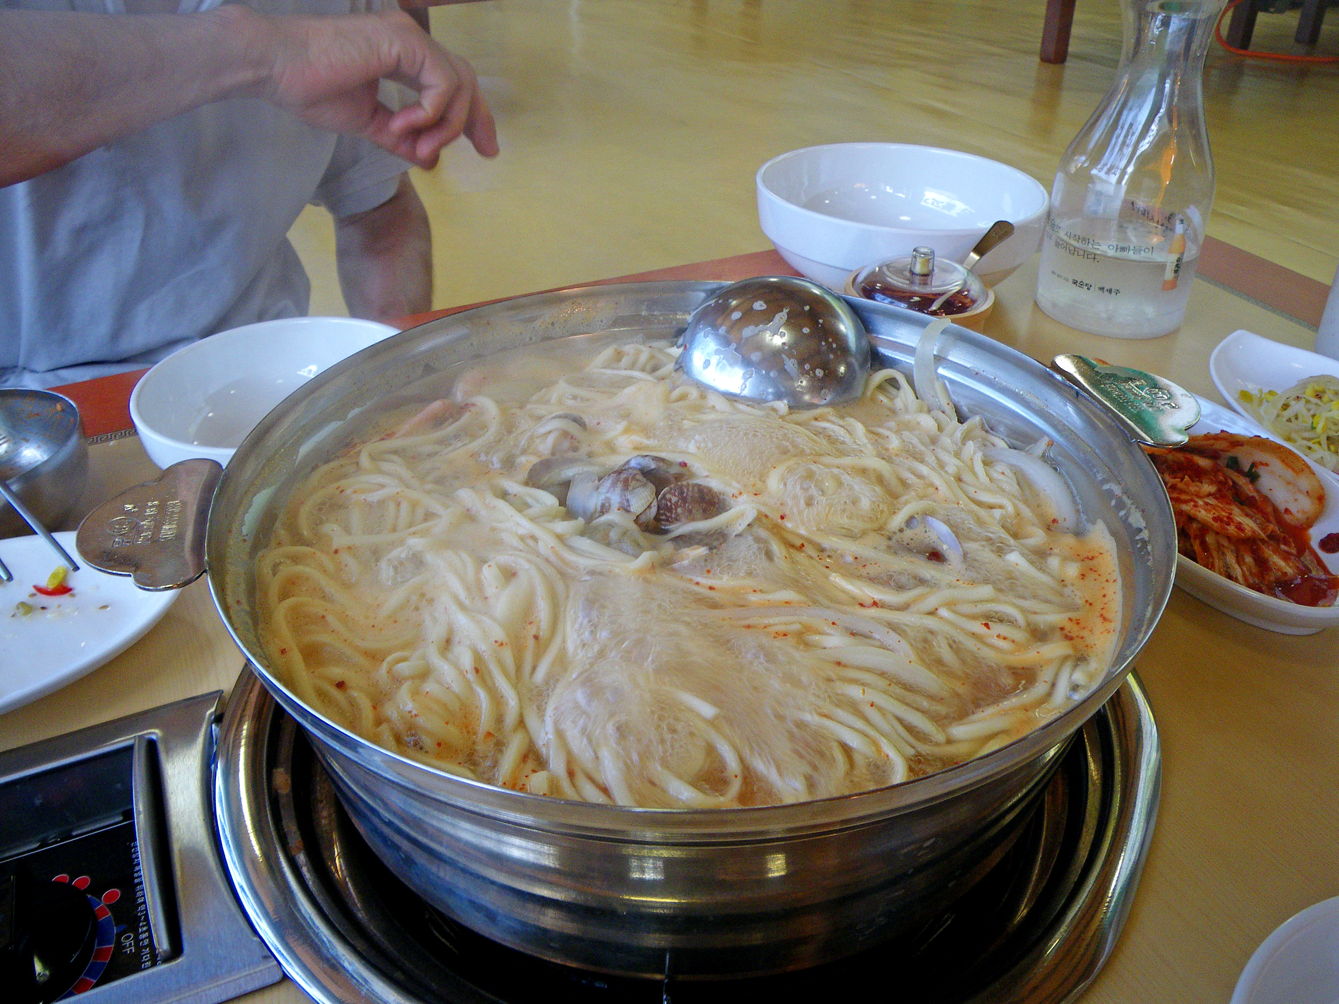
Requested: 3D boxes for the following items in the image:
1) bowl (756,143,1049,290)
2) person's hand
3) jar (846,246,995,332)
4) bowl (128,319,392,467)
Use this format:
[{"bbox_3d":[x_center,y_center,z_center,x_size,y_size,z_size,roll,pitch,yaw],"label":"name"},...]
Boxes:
[{"bbox_3d":[0.151,-0.178,0.734,0.190,0.076,0.190,0,33,0],"label":"bowl"},{"bbox_3d":[-0.183,-0.259,0.680,0.150,0.098,0.088,0,33,0],"label":"person's hand"},{"bbox_3d":[0.143,-0.109,0.625,0.086,0.081,0.086,0,33,0],"label":"jar"},{"bbox_3d":[-0.183,-0.035,0.532,0.136,0.058,0.136,0,33,0],"label":"bowl"}]

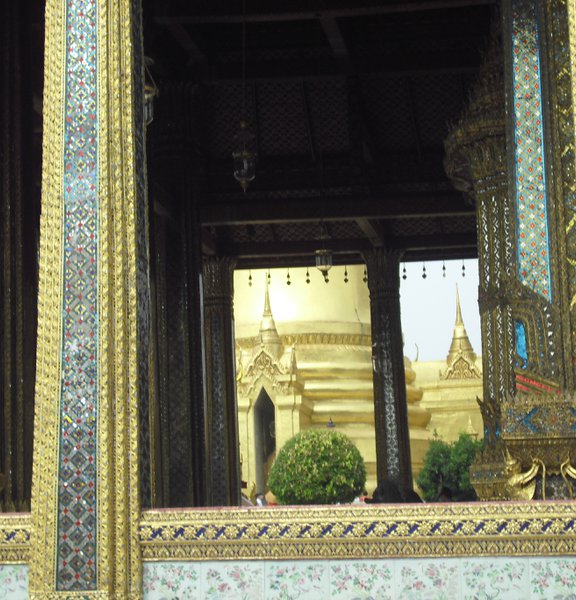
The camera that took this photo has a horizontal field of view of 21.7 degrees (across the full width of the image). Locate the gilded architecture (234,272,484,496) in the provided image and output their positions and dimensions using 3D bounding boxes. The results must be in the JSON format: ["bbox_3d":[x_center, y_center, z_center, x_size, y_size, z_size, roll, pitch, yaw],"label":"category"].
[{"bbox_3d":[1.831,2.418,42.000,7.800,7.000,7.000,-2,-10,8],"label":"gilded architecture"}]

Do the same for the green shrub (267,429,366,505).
[{"bbox_3d":[0.474,2.879,25.000,1.650,1.500,1.600,-2,-10,8],"label":"green shrub"}]

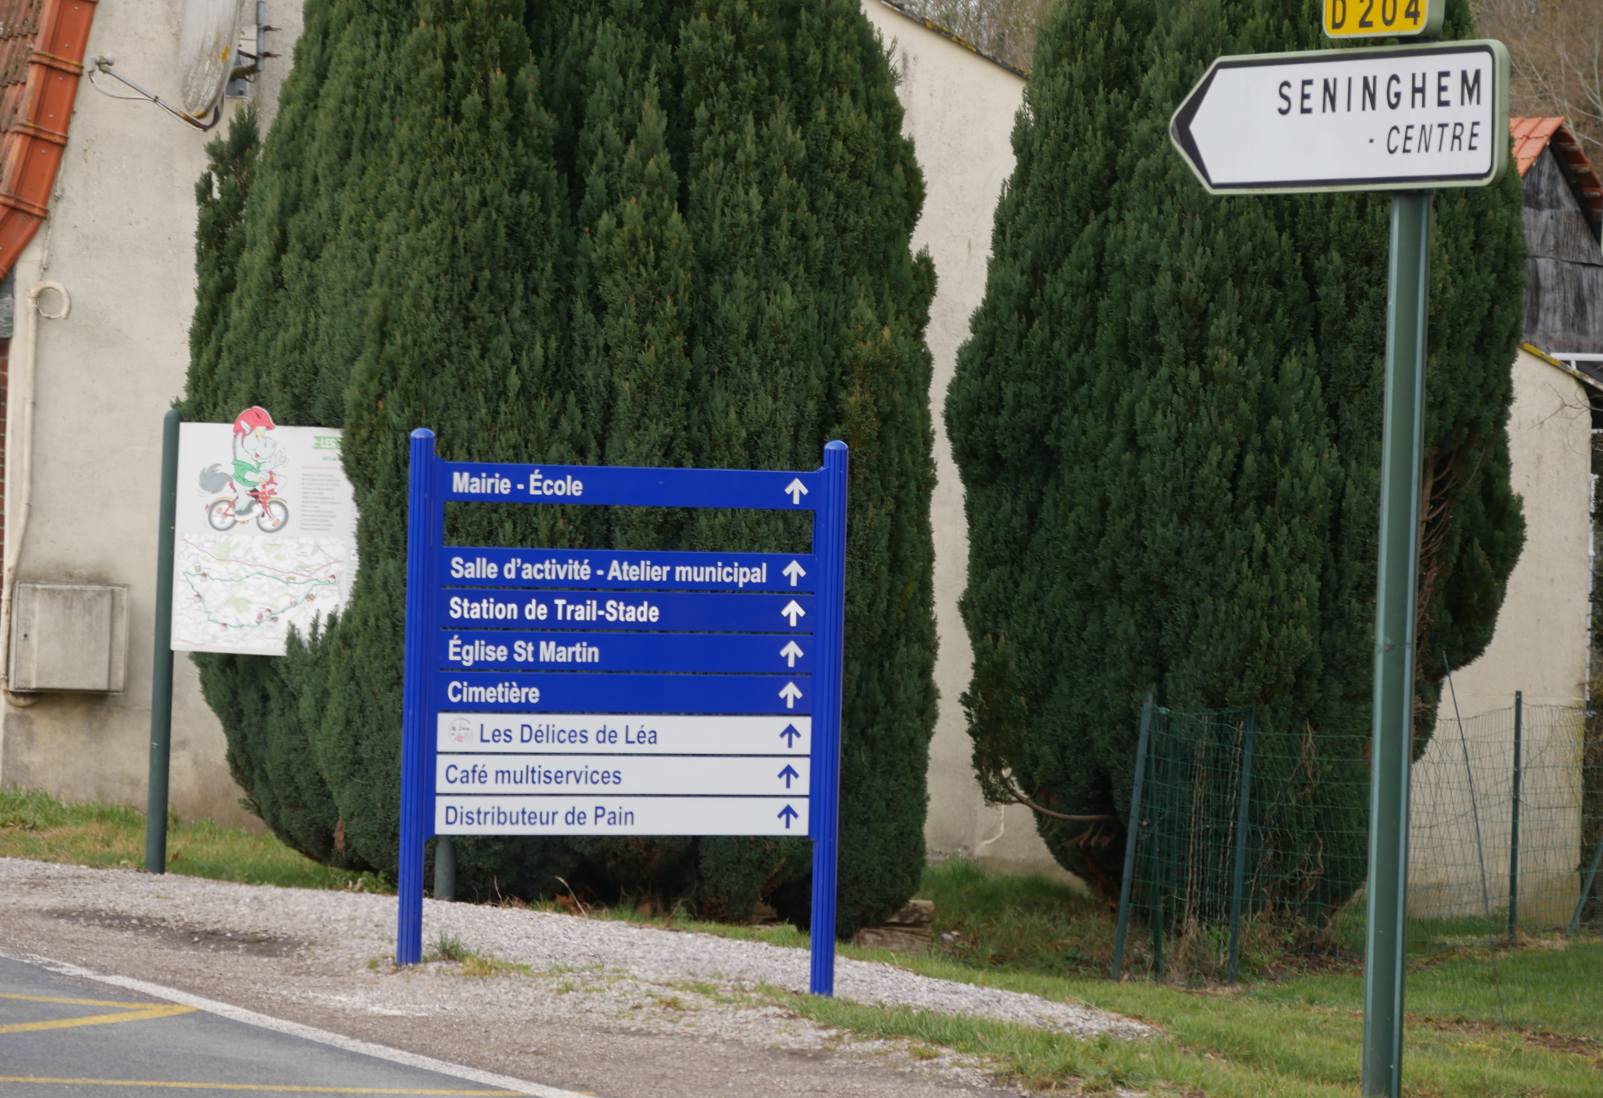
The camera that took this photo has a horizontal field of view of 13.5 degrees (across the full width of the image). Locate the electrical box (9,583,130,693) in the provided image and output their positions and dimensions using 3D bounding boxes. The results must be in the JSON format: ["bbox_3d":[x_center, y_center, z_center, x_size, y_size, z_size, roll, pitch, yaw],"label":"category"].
[{"bbox_3d":[-3.355,0.408,31.000,0.500,0.500,0.200,2,0,14],"label":"electrical box"}]

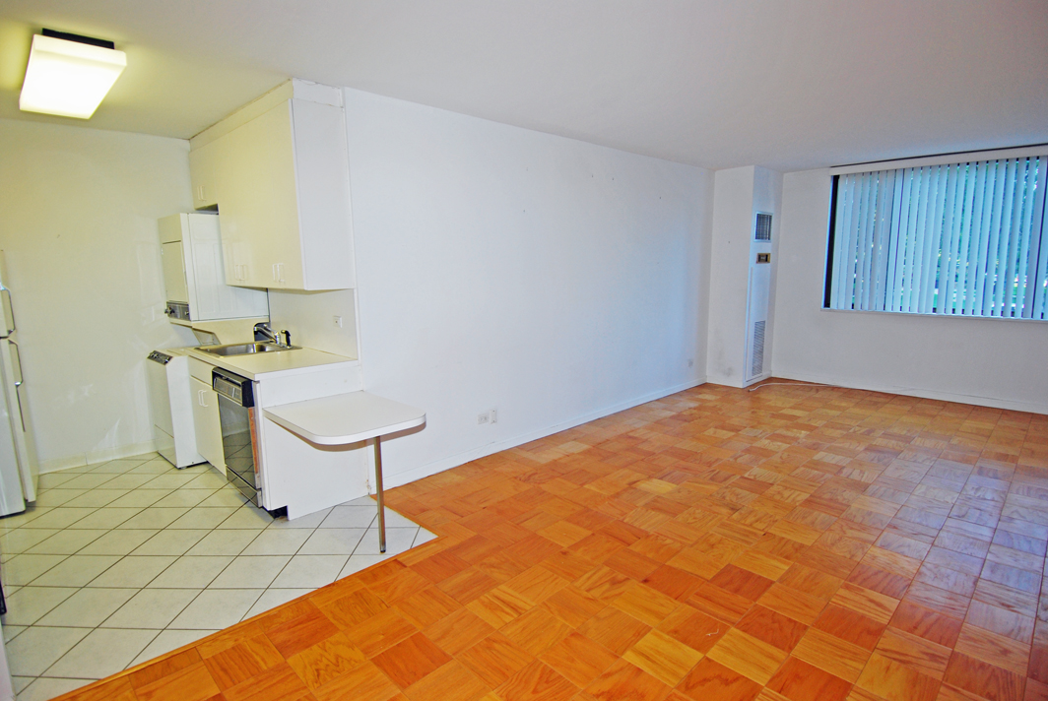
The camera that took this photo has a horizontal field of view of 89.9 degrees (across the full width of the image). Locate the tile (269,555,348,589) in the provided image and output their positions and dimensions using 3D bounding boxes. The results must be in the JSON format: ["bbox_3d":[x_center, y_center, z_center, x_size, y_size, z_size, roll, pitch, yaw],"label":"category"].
[{"bbox_3d":[-1.103,1.133,2.702,0.298,0.010,0.298,0,9,-1],"label":"tile"}]

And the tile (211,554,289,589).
[{"bbox_3d":[-1.397,1.136,2.699,0.298,0.010,0.298,0,9,-1],"label":"tile"}]

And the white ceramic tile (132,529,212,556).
[{"bbox_3d":[-2.003,1.101,3.007,0.300,0.010,0.300,0,9,0],"label":"white ceramic tile"}]

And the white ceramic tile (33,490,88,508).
[{"bbox_3d":[-3.205,1.019,3.599,0.300,0.010,0.300,0,9,0],"label":"white ceramic tile"}]

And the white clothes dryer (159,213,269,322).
[{"bbox_3d":[-2.629,-0.696,4.459,0.598,0.820,0.587,7,11,41],"label":"white clothes dryer"}]

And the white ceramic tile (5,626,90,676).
[{"bbox_3d":[-1.992,1.230,2.129,0.300,0.010,0.300,0,9,0],"label":"white ceramic tile"}]

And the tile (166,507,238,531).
[{"bbox_3d":[-2.005,1.056,3.303,0.300,0.010,0.300,0,9,0],"label":"tile"}]

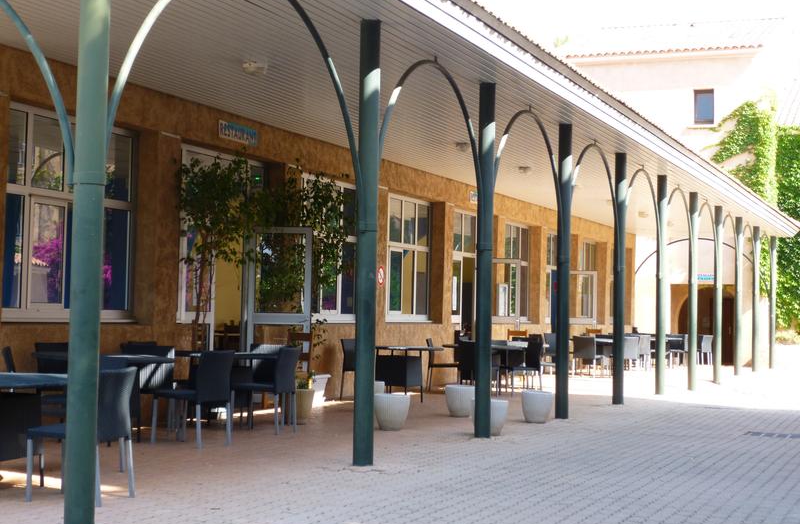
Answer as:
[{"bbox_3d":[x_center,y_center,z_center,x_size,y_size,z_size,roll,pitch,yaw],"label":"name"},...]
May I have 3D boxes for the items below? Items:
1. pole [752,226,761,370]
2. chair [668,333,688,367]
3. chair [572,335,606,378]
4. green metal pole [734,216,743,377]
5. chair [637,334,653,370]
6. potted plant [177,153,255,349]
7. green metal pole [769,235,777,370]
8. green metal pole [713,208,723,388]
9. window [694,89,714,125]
[{"bbox_3d":[8.743,0.916,36.375,0.158,3.547,0.158,0,-2,20],"label":"pole"},{"bbox_3d":[7.195,2.291,38.181,0.530,0.830,0.455,0,-2,20],"label":"chair"},{"bbox_3d":[4.014,2.013,31.500,0.470,0.860,0.560,0,-2,27],"label":"chair"},{"bbox_3d":[7.593,0.777,33.148,0.160,3.558,0.160,0,-2,20],"label":"green metal pole"},{"bbox_3d":[5.795,2.166,35.200,0.470,0.860,0.560,0,-2,21],"label":"chair"},{"bbox_3d":[-1.971,0.266,15.874,0.800,2.872,0.820,1,-2,0],"label":"potted plant"},{"bbox_3d":[10.064,1.077,39.884,0.160,3.558,0.160,0,-2,20],"label":"green metal pole"},{"bbox_3d":[6.498,0.682,30.200,0.158,3.610,0.158,0,-2,20],"label":"green metal pole"},{"bbox_3d":[8.399,-4.289,40.800,0.560,0.990,0.130,0,-2,20],"label":"window"}]

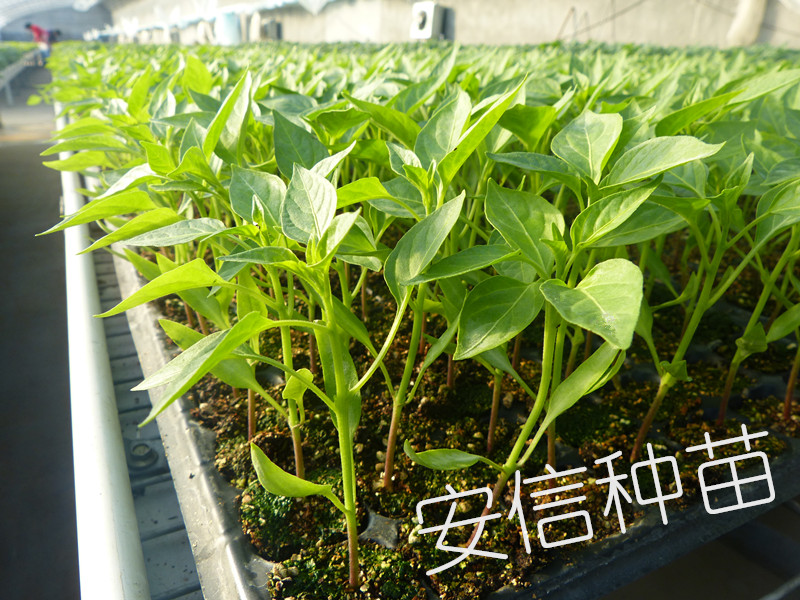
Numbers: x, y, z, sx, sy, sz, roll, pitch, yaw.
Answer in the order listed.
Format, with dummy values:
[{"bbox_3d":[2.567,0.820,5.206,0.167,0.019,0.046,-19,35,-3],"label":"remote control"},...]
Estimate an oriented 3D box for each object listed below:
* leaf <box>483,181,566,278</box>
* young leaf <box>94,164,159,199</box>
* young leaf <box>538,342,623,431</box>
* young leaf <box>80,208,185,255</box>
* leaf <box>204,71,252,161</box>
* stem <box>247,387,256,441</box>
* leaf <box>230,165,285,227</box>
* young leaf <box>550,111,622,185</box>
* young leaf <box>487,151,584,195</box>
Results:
[{"bbox_3d":[0.044,-0.025,0.212,0.027,0.007,0.045,-12,56,-20],"label":"leaf"},{"bbox_3d":[-0.137,-0.059,0.301,0.036,0.008,0.020,-36,49,-30],"label":"young leaf"},{"bbox_3d":[0.053,0.025,0.175,0.011,0.032,0.005,42,11,18],"label":"young leaf"},{"bbox_3d":[-0.120,-0.031,0.270,0.046,0.010,0.022,-25,38,-31],"label":"young leaf"},{"bbox_3d":[-0.091,-0.098,0.320,0.017,0.059,0.010,20,-20,-13],"label":"leaf"},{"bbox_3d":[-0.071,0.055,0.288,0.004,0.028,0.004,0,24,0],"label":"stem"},{"bbox_3d":[-0.049,-0.036,0.207,0.017,0.006,0.033,-38,60,-6],"label":"leaf"},{"bbox_3d":[0.066,-0.053,0.207,0.023,0.030,0.006,0,-21,0],"label":"young leaf"},{"bbox_3d":[0.045,-0.042,0.202,0.033,0.007,0.016,22,37,6],"label":"young leaf"}]

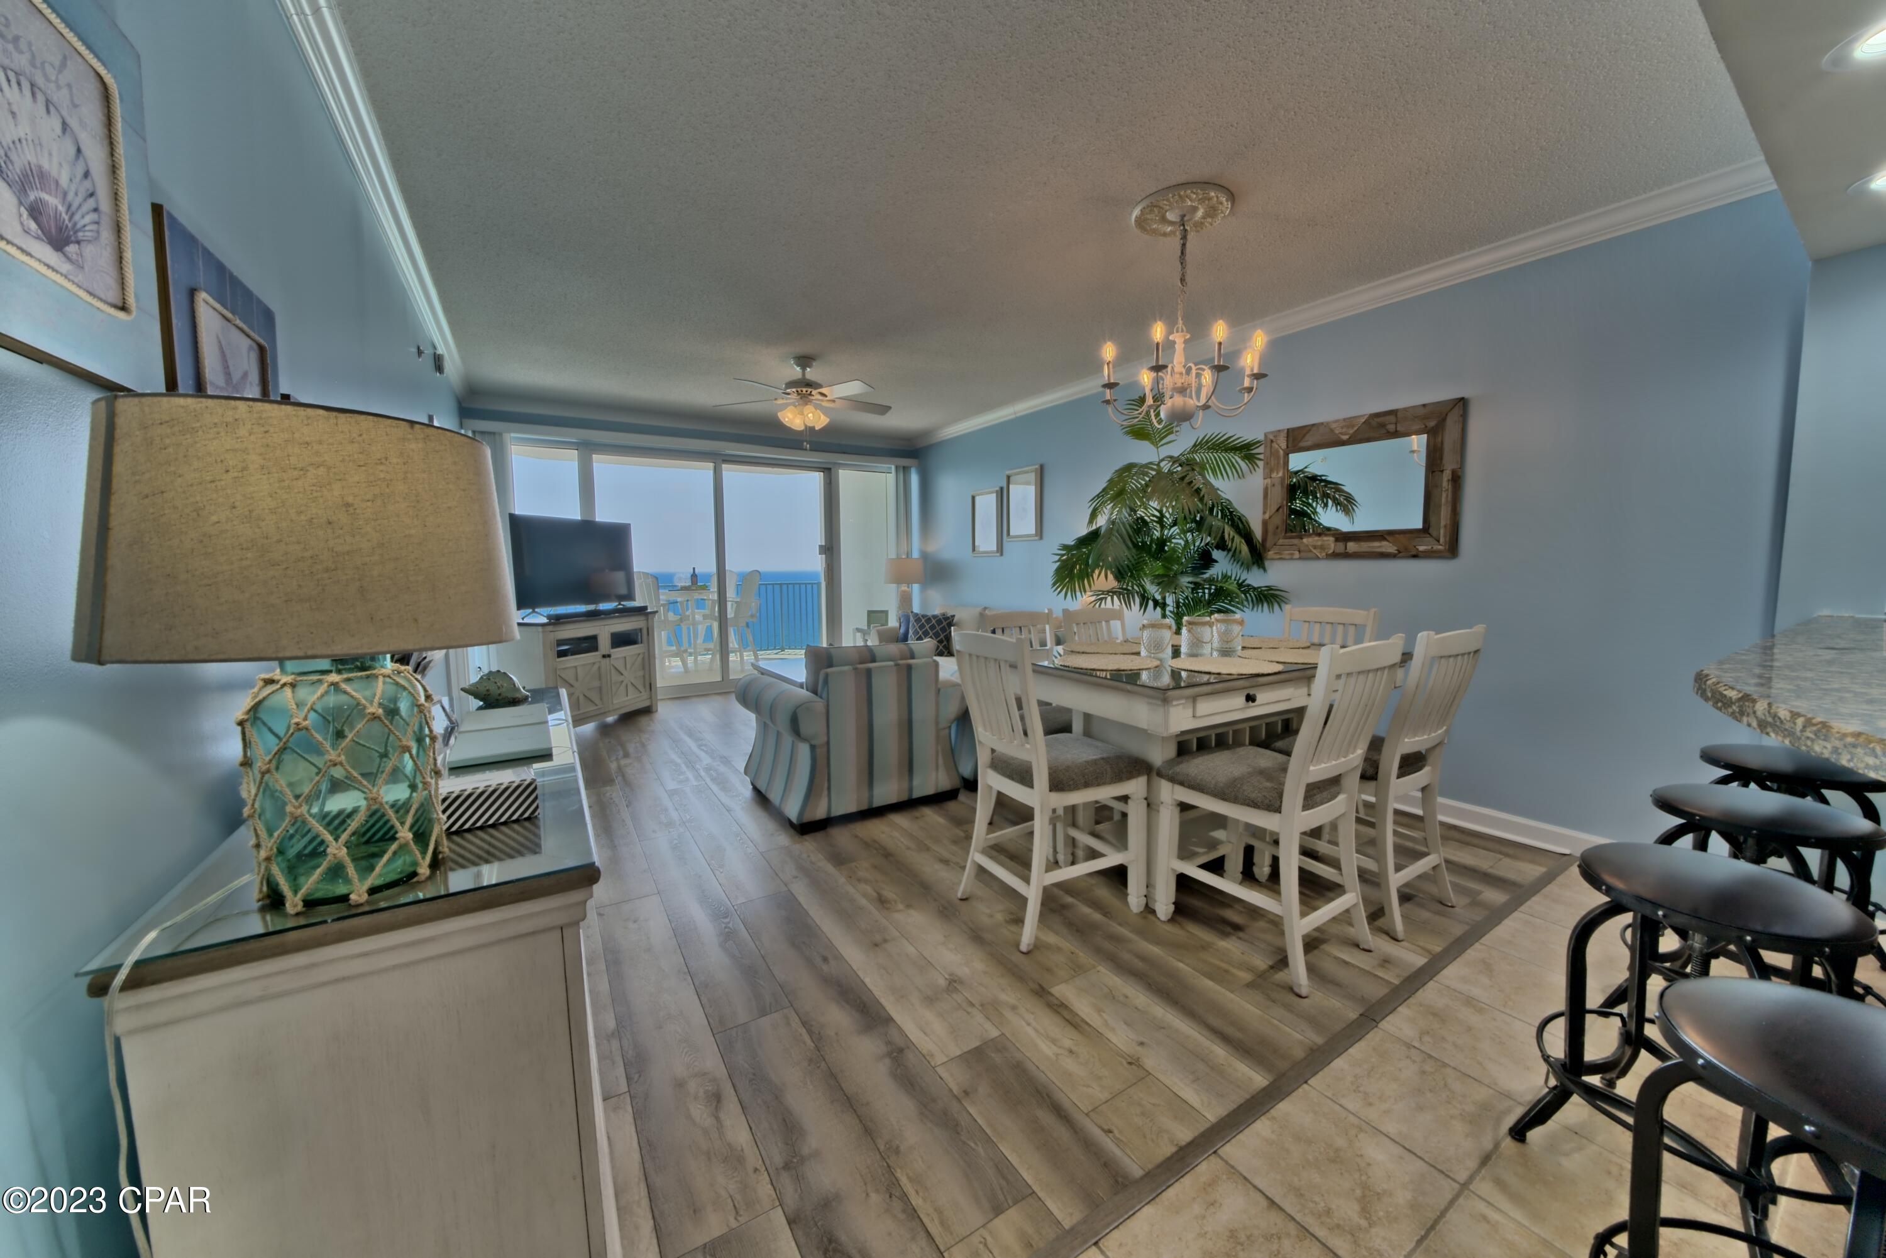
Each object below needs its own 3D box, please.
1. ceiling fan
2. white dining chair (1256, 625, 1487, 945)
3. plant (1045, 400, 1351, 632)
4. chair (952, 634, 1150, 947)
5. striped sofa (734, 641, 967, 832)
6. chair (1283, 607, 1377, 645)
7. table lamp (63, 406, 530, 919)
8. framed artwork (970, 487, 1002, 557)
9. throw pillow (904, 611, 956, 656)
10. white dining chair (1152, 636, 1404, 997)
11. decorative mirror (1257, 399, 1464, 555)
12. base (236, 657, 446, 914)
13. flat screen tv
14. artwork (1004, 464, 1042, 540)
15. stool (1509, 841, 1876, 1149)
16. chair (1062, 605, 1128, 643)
[{"bbox_3d":[-0.992,-1.668,4.506,1.290,0.530,1.290,-4,7,-33],"label":"ceiling fan"},{"bbox_3d":[1.593,0.501,2.379,0.475,1.055,0.565,-4,7,-33],"label":"white dining chair"},{"bbox_3d":[1.359,-0.241,3.688,1.150,2.280,1.150,-4,7,-33],"label":"plant"},{"bbox_3d":[0.374,0.516,2.316,0.565,1.055,0.475,-4,7,-33],"label":"chair"},{"bbox_3d":[-0.511,0.490,3.579,1.050,0.860,0.860,-4,7,-33],"label":"striped sofa"},{"bbox_3d":[1.799,0.440,3.198,0.575,1.055,0.470,-4,6,-32],"label":"chair"},{"bbox_3d":[-0.776,0.038,0.805,0.415,0.595,0.415,-4,7,-33],"label":"table lamp"},{"bbox_3d":[0.427,-1.022,6.107,0.030,0.630,0.460,-4,7,-33],"label":"framed artwork"},{"bbox_3d":[-0.107,0.057,6.163,0.440,0.430,0.150,-3,-6,-22],"label":"throw pillow"},{"bbox_3d":[1.122,0.545,2.152,0.470,1.055,0.575,-4,6,-32],"label":"white dining chair"},{"bbox_3d":[2.234,-0.767,3.440,0.045,0.755,0.985,-4,6,-32],"label":"decorative mirror"},{"bbox_3d":[-0.844,0.190,0.890,0.205,0.315,0.205,-4,6,-32],"label":"base"},{"bbox_3d":[-2.900,-0.528,5.044,0.080,0.700,1.250,1,6,12],"label":"flat screen tv"},{"bbox_3d":[0.738,-1.140,5.765,0.035,0.645,0.490,-4,6,-32],"label":"artwork"},{"bbox_3d":[1.539,0.824,1.286,0.440,0.655,0.440,-4,6,-32],"label":"stool"},{"bbox_3d":[0.968,0.447,3.215,0.470,1.055,0.575,-4,6,-31],"label":"chair"}]

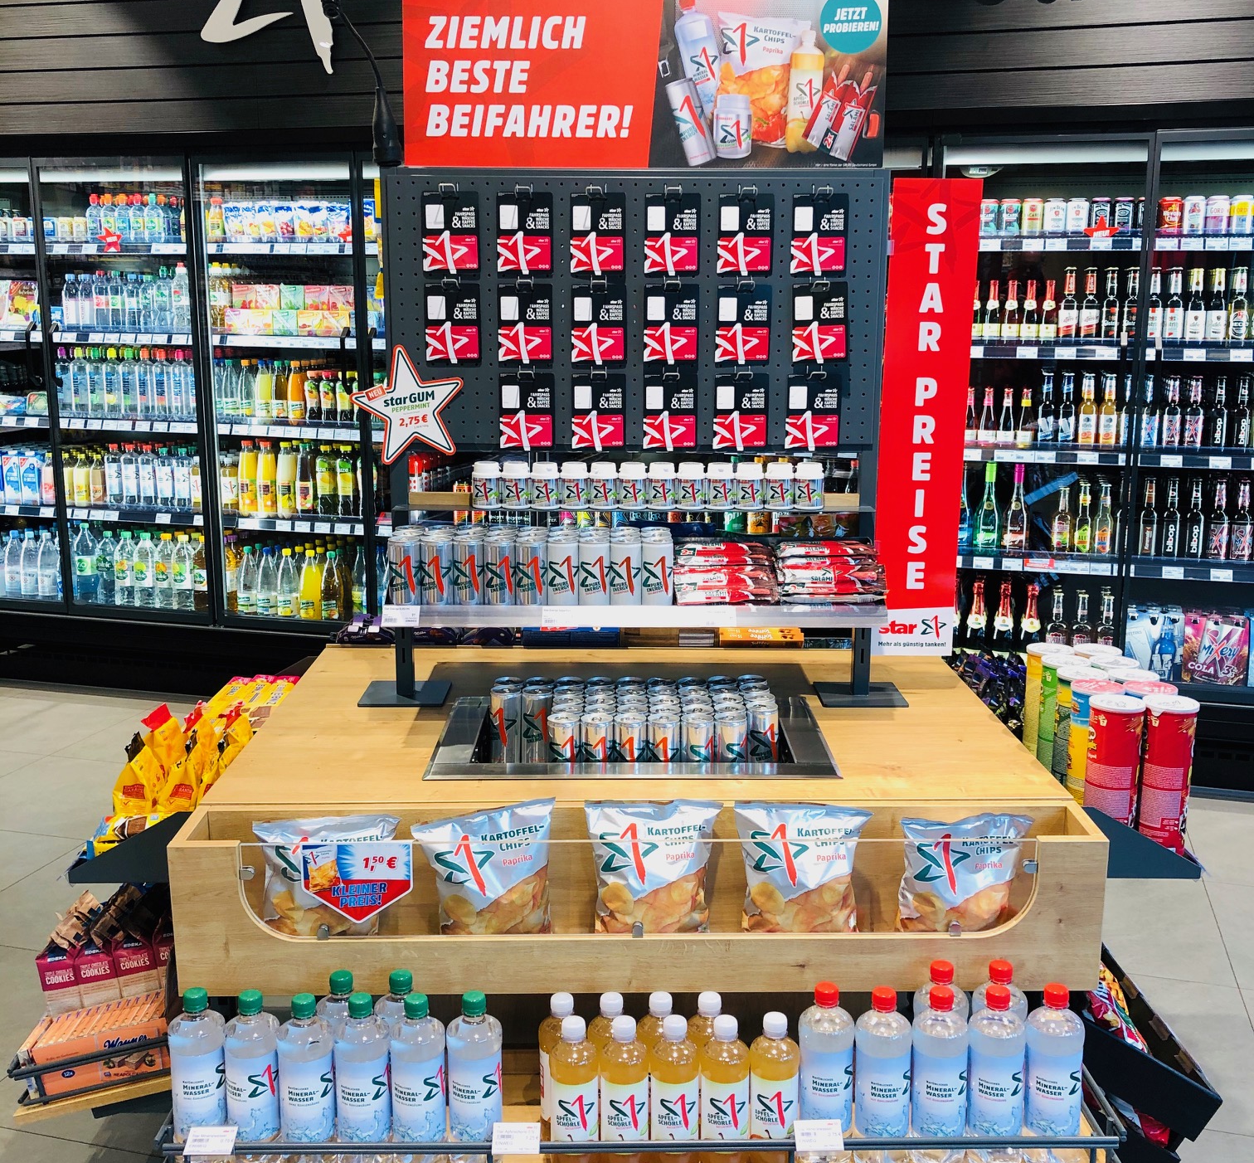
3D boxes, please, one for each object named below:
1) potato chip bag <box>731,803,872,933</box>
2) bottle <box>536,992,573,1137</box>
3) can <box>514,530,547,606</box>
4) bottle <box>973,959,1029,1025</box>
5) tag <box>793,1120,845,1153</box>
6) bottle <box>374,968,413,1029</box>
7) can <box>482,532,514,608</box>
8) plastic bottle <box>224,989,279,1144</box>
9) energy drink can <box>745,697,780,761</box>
[{"bbox_3d":[0.248,0.415,1.912,0.185,0.205,0.075,0,12,-1],"label":"potato chip bag"},{"bbox_3d":[-0.087,0.661,1.831,0.062,0.213,0.062,0,12,-1],"label":"bottle"},{"bbox_3d":[-0.163,-0.008,2.314,0.053,0.135,0.053,0,12,-1],"label":"can"},{"bbox_3d":[0.508,0.640,1.861,0.072,0.242,0.072,0,12,-1],"label":"bottle"},{"bbox_3d":[0.247,0.711,1.736,0.060,0.003,0.042,0,44,-1],"label":"tag"},{"bbox_3d":[-0.300,0.643,1.824,0.074,0.246,0.074,0,12,-1],"label":"bottle"},{"bbox_3d":[-0.216,-0.008,2.314,0.053,0.135,0.053,0,12,-1],"label":"can"},{"bbox_3d":[-0.487,0.653,1.772,0.072,0.242,0.072,0,12,-1],"label":"plastic bottle"},{"bbox_3d":[0.229,0.272,2.269,0.053,0.134,0.053,0,12,0],"label":"energy drink can"}]

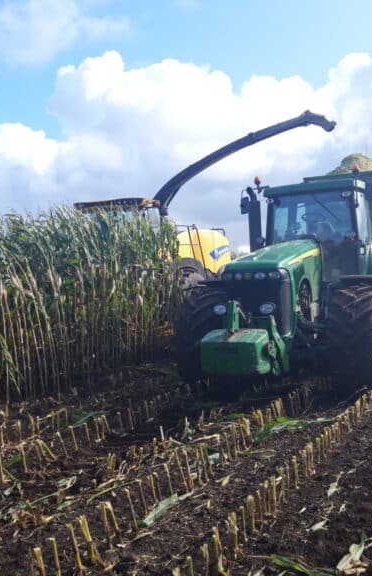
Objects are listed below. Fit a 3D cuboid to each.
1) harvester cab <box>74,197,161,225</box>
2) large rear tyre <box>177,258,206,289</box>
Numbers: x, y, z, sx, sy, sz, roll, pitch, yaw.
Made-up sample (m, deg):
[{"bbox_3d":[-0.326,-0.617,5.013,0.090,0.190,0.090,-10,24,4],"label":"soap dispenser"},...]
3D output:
[{"bbox_3d":[-1.770,-1.420,15.900,2.000,1.900,1.900,1,3,28],"label":"harvester cab"},{"bbox_3d":[-0.120,0.180,16.500,0.720,1.900,1.900,1,3,28],"label":"large rear tyre"}]

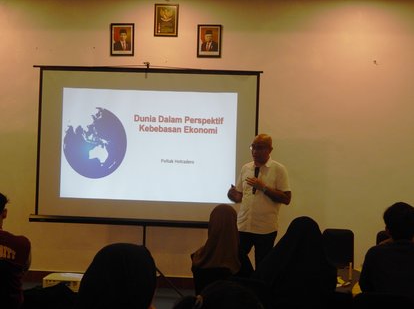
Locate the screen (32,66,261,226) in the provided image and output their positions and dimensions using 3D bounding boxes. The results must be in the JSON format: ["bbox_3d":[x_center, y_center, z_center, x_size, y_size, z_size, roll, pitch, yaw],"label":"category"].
[{"bbox_3d":[-0.600,-0.073,10.200,2.280,1.570,0.080,2,0,5],"label":"screen"}]

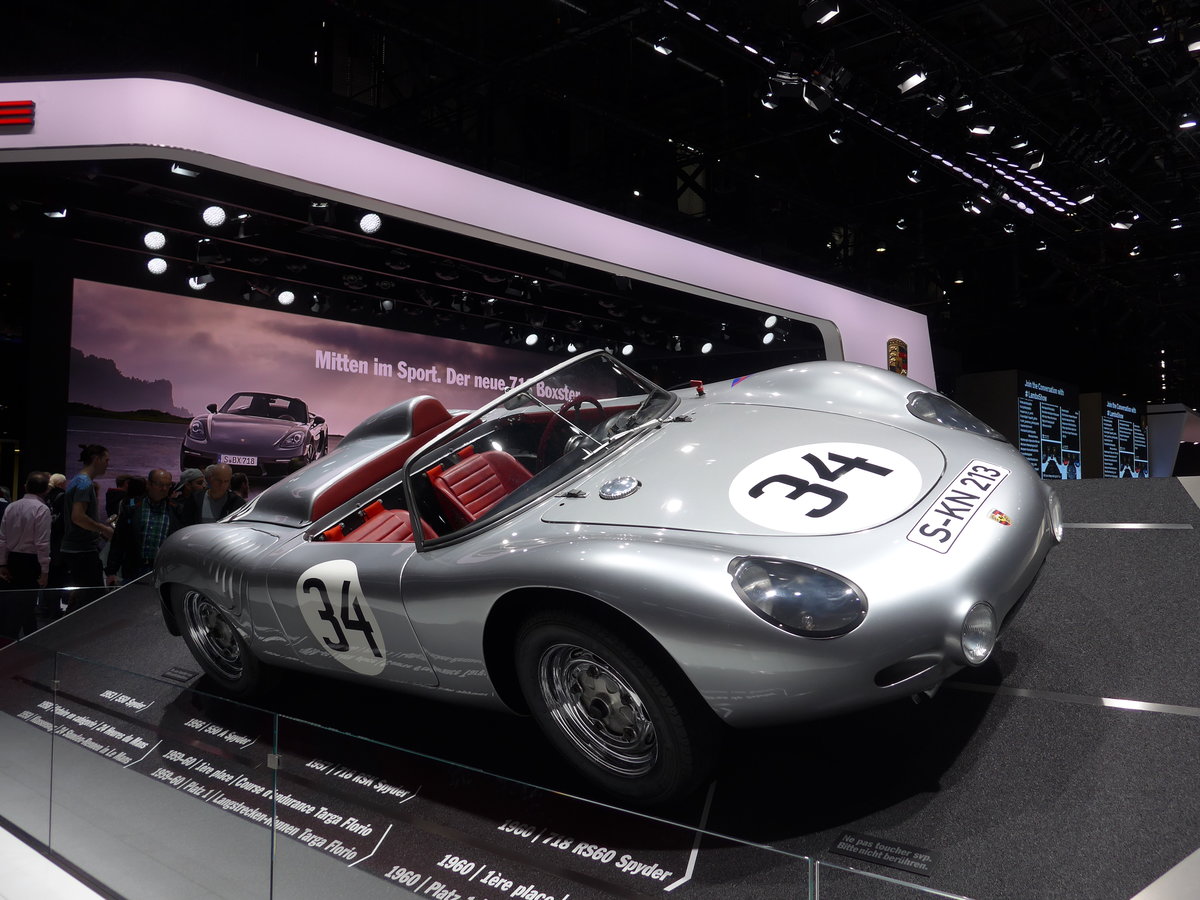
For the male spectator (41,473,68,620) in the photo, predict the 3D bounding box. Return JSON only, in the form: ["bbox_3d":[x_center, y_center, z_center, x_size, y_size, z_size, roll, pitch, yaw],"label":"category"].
[{"bbox_3d":[-5.104,1.069,9.348,0.340,1.720,0.500,2,-4,-24],"label":"male spectator"}]

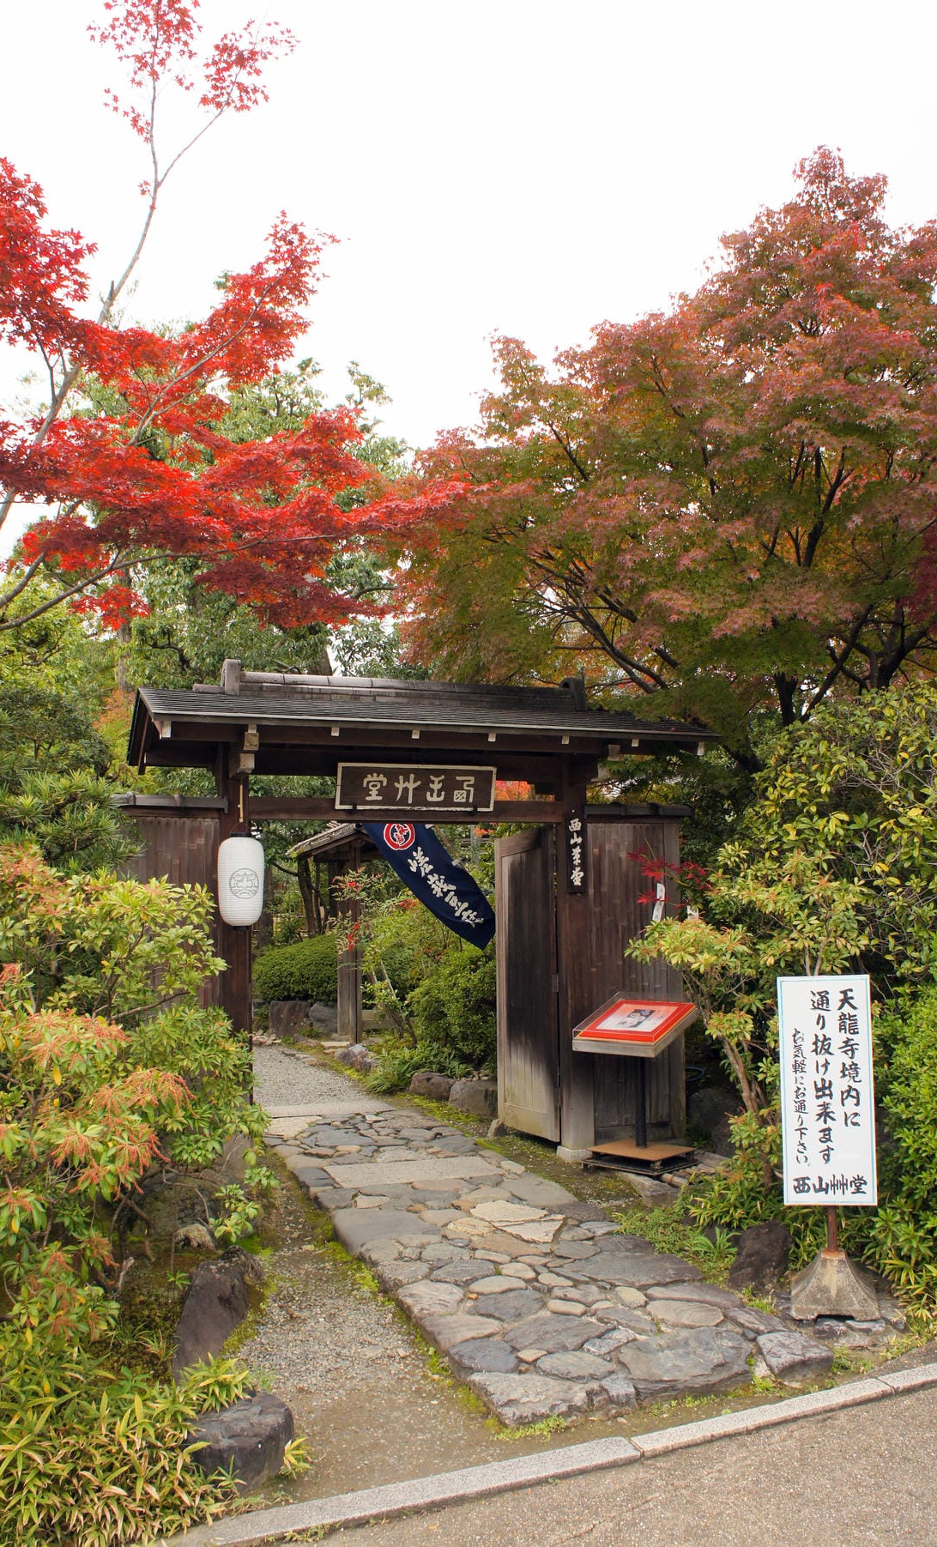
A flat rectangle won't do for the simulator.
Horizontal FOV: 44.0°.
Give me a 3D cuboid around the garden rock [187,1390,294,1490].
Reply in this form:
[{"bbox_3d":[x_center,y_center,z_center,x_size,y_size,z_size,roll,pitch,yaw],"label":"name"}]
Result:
[{"bbox_3d":[-0.669,1.902,3.339,0.300,0.150,0.270,1,-5,-20],"label":"garden rock"}]

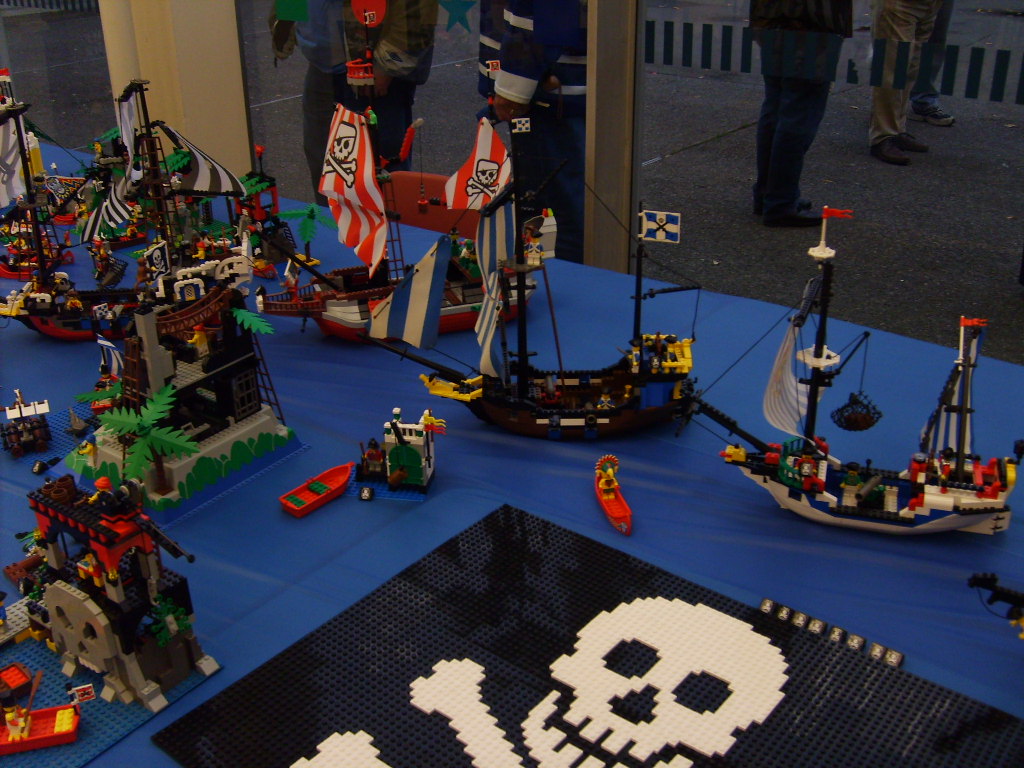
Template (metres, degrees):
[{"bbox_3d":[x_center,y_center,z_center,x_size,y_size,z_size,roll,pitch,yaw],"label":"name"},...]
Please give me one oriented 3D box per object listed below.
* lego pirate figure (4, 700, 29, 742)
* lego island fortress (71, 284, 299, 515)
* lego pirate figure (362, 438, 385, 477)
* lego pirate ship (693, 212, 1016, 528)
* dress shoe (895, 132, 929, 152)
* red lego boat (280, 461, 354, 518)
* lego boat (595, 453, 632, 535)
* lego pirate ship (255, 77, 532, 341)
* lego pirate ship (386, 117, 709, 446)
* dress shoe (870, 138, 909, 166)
[{"bbox_3d":[-0.432,0.295,0.897,0.026,0.046,0.028,11,28,22],"label":"lego pirate figure"},{"bbox_3d":[-0.448,0.001,1.341,0.256,0.214,0.256,16,30,30],"label":"lego island fortress"},{"bbox_3d":[-0.177,0.091,1.314,0.031,0.047,0.022,3,26,7],"label":"lego pirate figure"},{"bbox_3d":[0.386,-0.006,1.140,0.380,0.386,0.160,8,27,17],"label":"lego pirate ship"},{"bbox_3d":[2.382,-1.474,6.255,0.287,0.100,0.105,22,34,39],"label":"dress shoe"},{"bbox_3d":[-0.234,0.129,1.289,0.045,0.021,0.119,17,31,32],"label":"red lego boat"},{"bbox_3d":[0.124,0.126,1.245,0.036,0.058,0.108,-7,27,-13],"label":"lego boat"},{"bbox_3d":[-0.185,-0.319,1.659,0.482,0.510,0.170,-10,27,-18],"label":"lego pirate ship"},{"bbox_3d":[0.016,-0.130,1.346,0.452,0.434,0.150,0,26,1],"label":"lego pirate ship"},{"bbox_3d":[2.194,-1.351,5.985,0.105,0.105,0.287,-17,30,-30],"label":"dress shoe"}]

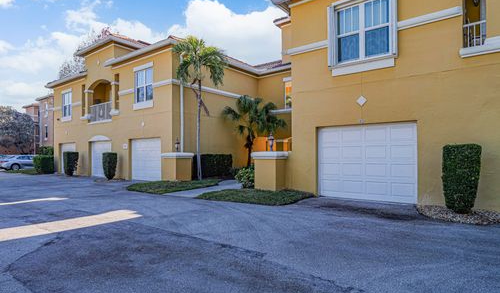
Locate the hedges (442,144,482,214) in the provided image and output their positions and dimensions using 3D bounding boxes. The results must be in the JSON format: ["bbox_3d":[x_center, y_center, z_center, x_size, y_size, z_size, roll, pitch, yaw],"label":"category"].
[{"bbox_3d":[4.766,0.690,6.500,0.690,1.500,0.650,-1,-2,36],"label":"hedges"}]

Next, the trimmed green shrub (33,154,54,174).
[{"bbox_3d":[-14.994,1.325,21.293,1.500,1.320,1.150,-1,-2,36],"label":"trimmed green shrub"}]

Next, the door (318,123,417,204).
[{"bbox_3d":[3.299,0.482,8.398,2.730,2.140,0.080,-1,-2,36],"label":"door"}]

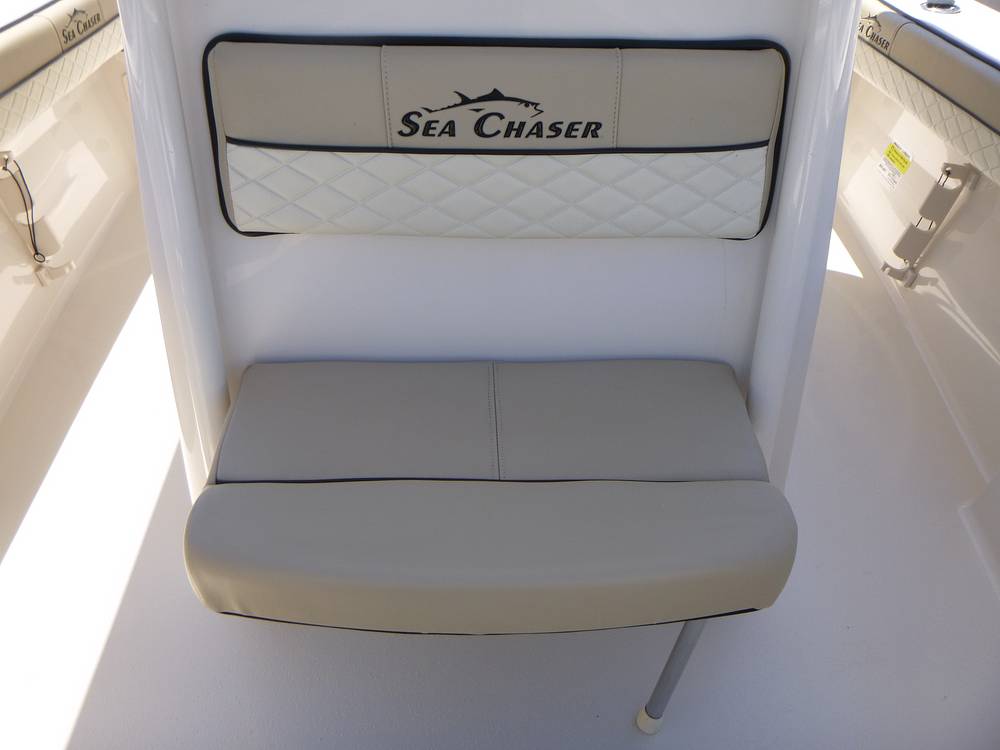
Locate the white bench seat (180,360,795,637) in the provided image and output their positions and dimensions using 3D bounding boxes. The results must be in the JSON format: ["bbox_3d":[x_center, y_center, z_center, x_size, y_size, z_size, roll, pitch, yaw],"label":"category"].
[{"bbox_3d":[-0.013,0.164,1.289,0.800,0.130,0.441,0,38,0],"label":"white bench seat"}]

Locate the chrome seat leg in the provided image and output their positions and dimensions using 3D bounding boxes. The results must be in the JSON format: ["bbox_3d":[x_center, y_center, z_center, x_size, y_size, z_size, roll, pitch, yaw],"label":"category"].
[{"bbox_3d":[0.256,0.428,1.308,0.040,0.310,0.040,6,37,-5],"label":"chrome seat leg"}]

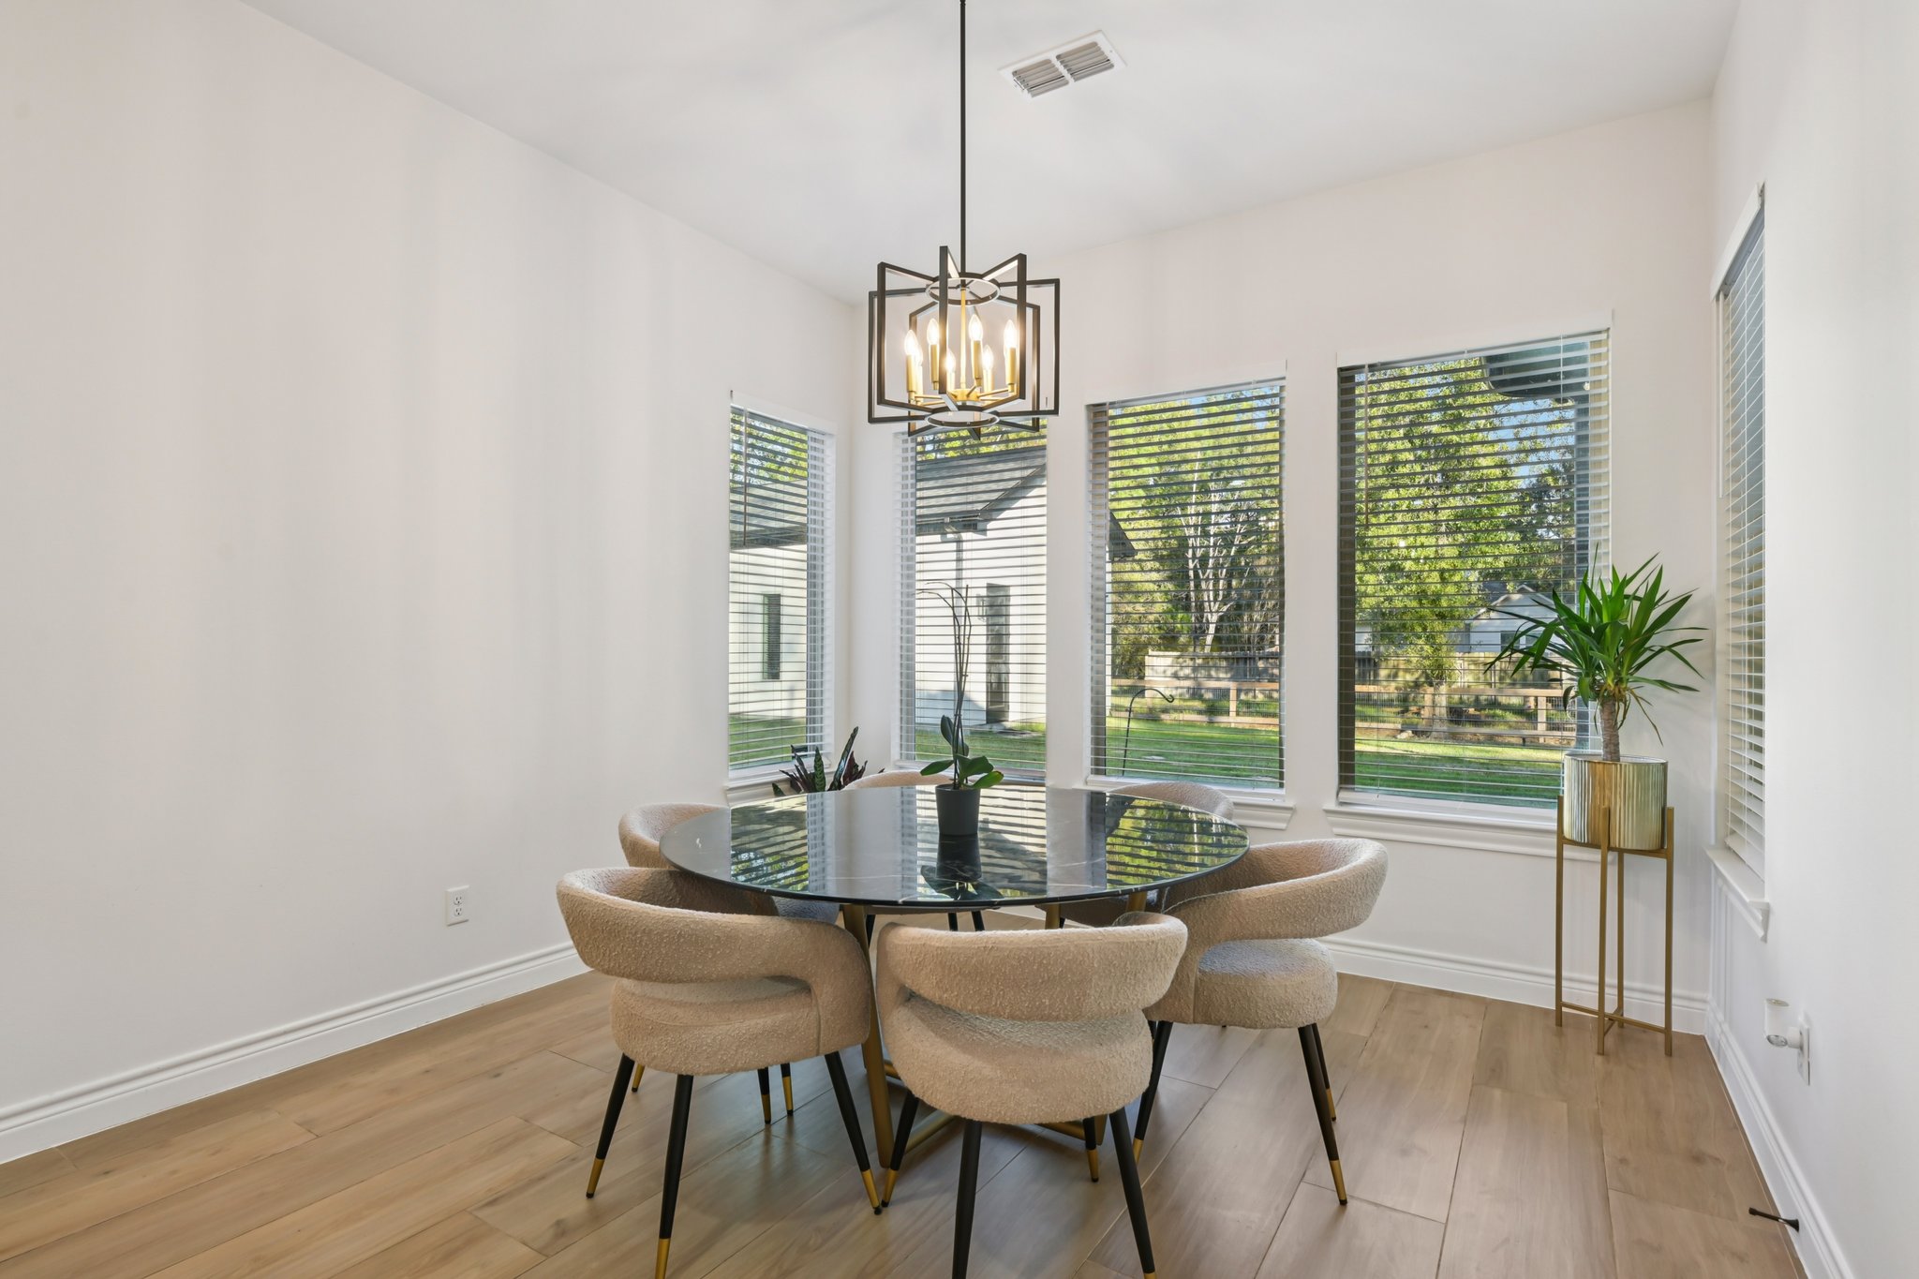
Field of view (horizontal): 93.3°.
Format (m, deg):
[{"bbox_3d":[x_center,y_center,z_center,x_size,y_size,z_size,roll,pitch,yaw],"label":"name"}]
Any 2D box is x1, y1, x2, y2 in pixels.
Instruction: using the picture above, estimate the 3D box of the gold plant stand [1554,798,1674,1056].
[{"bbox_3d":[2.088,0.902,2.899,0.232,0.762,0.232,0,-1,3],"label":"gold plant stand"}]

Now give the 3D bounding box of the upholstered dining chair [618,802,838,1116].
[{"bbox_3d":[-0.683,0.888,2.689,0.608,0.750,0.590,0,-1,8],"label":"upholstered dining chair"}]

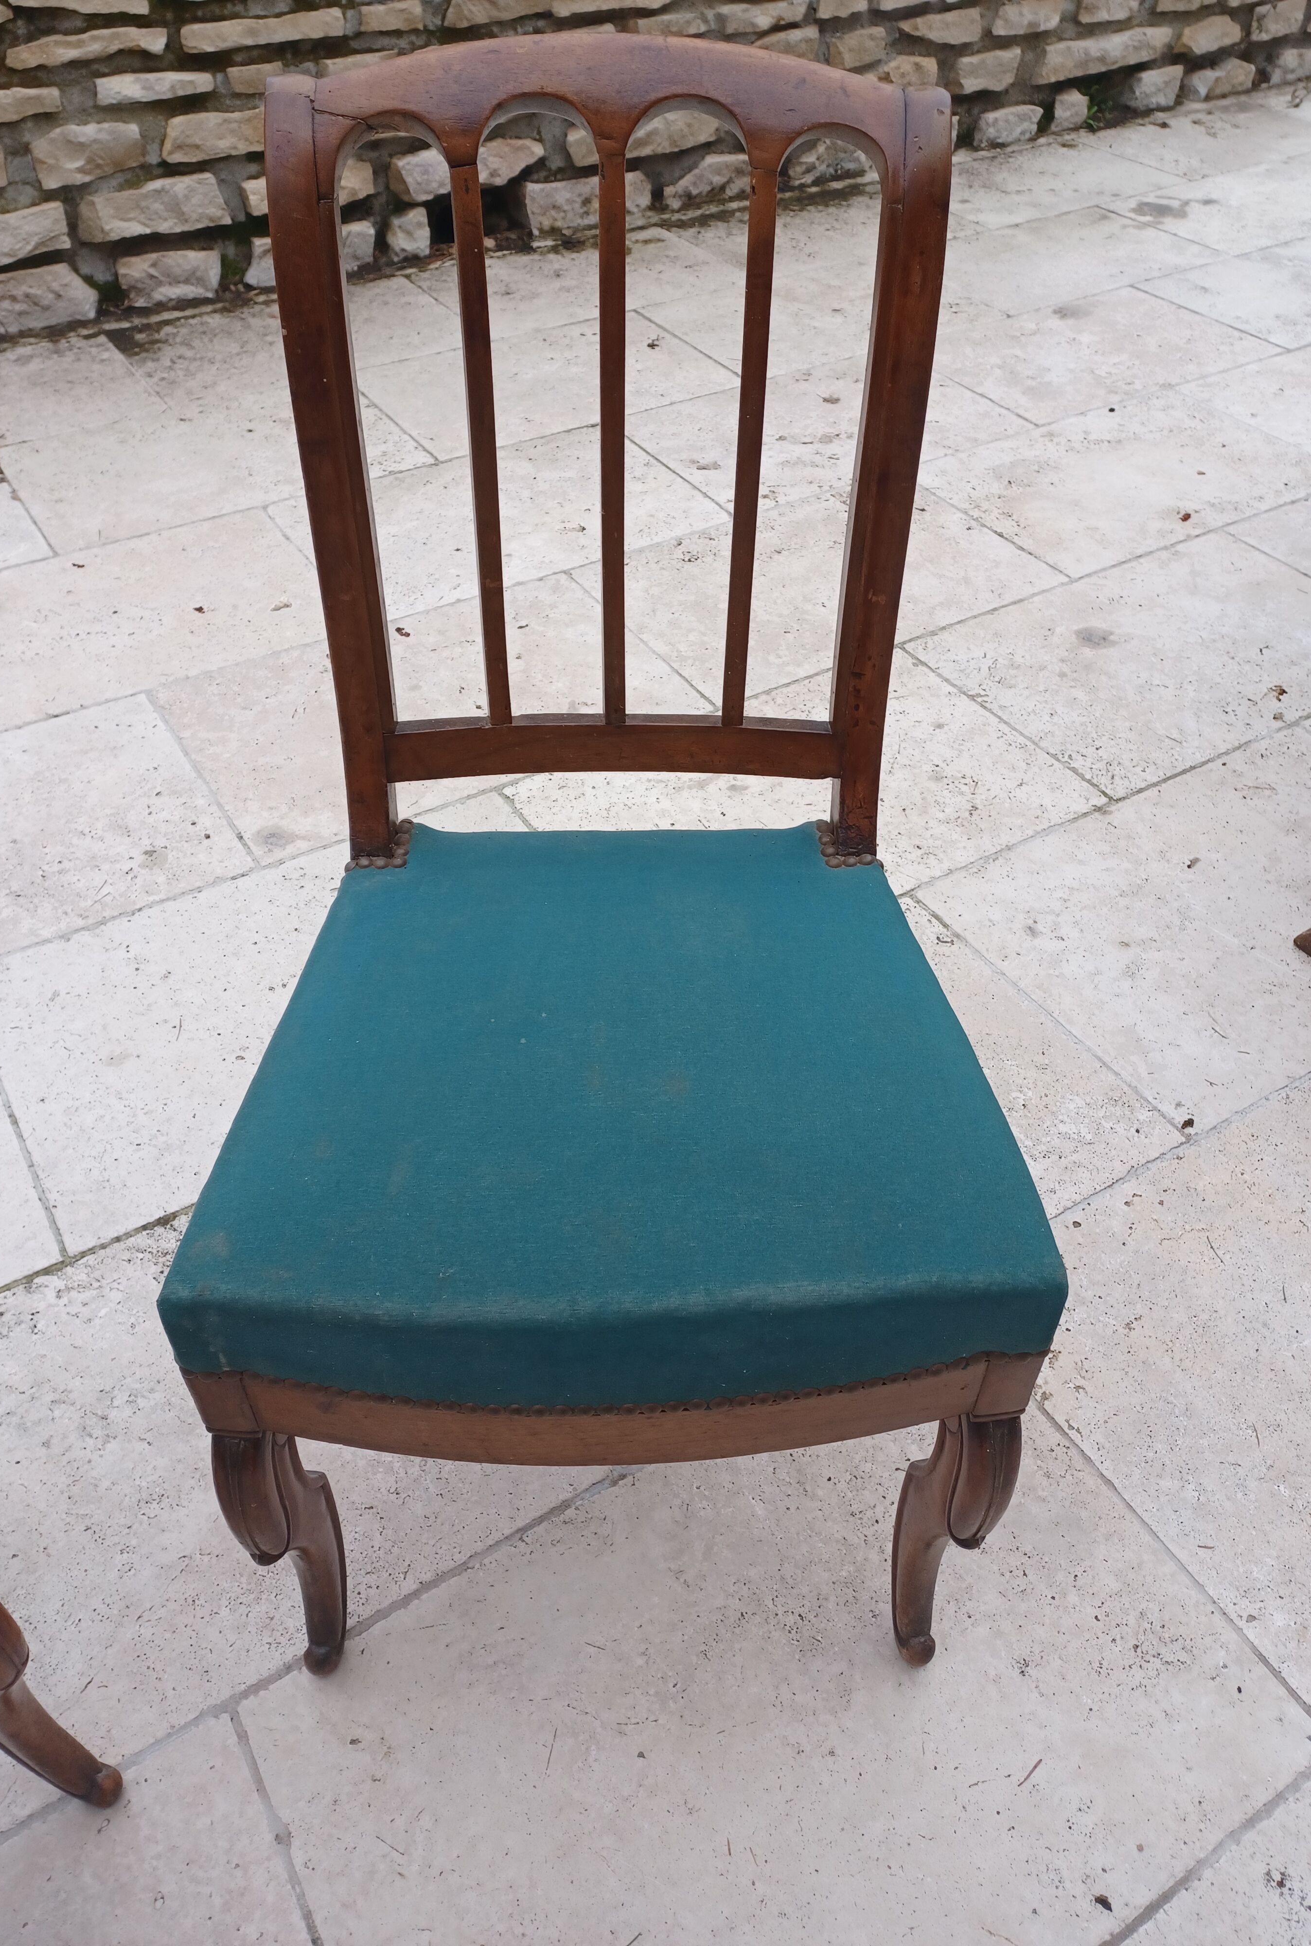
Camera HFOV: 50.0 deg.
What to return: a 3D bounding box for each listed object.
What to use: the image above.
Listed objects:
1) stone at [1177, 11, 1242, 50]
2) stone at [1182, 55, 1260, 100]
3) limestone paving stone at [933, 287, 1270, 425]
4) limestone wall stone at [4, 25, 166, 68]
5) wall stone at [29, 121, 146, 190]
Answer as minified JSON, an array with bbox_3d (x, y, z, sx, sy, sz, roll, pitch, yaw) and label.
[{"bbox_3d":[1.433,-2.491,3.716,0.216,0.082,0.130,-23,49,-22],"label":"stone"},{"bbox_3d":[1.490,-2.438,3.819,0.271,0.088,0.130,-23,49,-22],"label":"stone"},{"bbox_3d":[0.803,-1.140,2.608,0.615,0.030,0.405,-23,49,-22],"label":"limestone paving stone"},{"bbox_3d":[-1.024,-1.663,2.516,0.280,0.044,0.110,-23,49,-22],"label":"limestone wall stone"},{"bbox_3d":[-1.067,-1.538,2.610,0.204,0.085,0.120,-23,49,-22],"label":"wall stone"}]

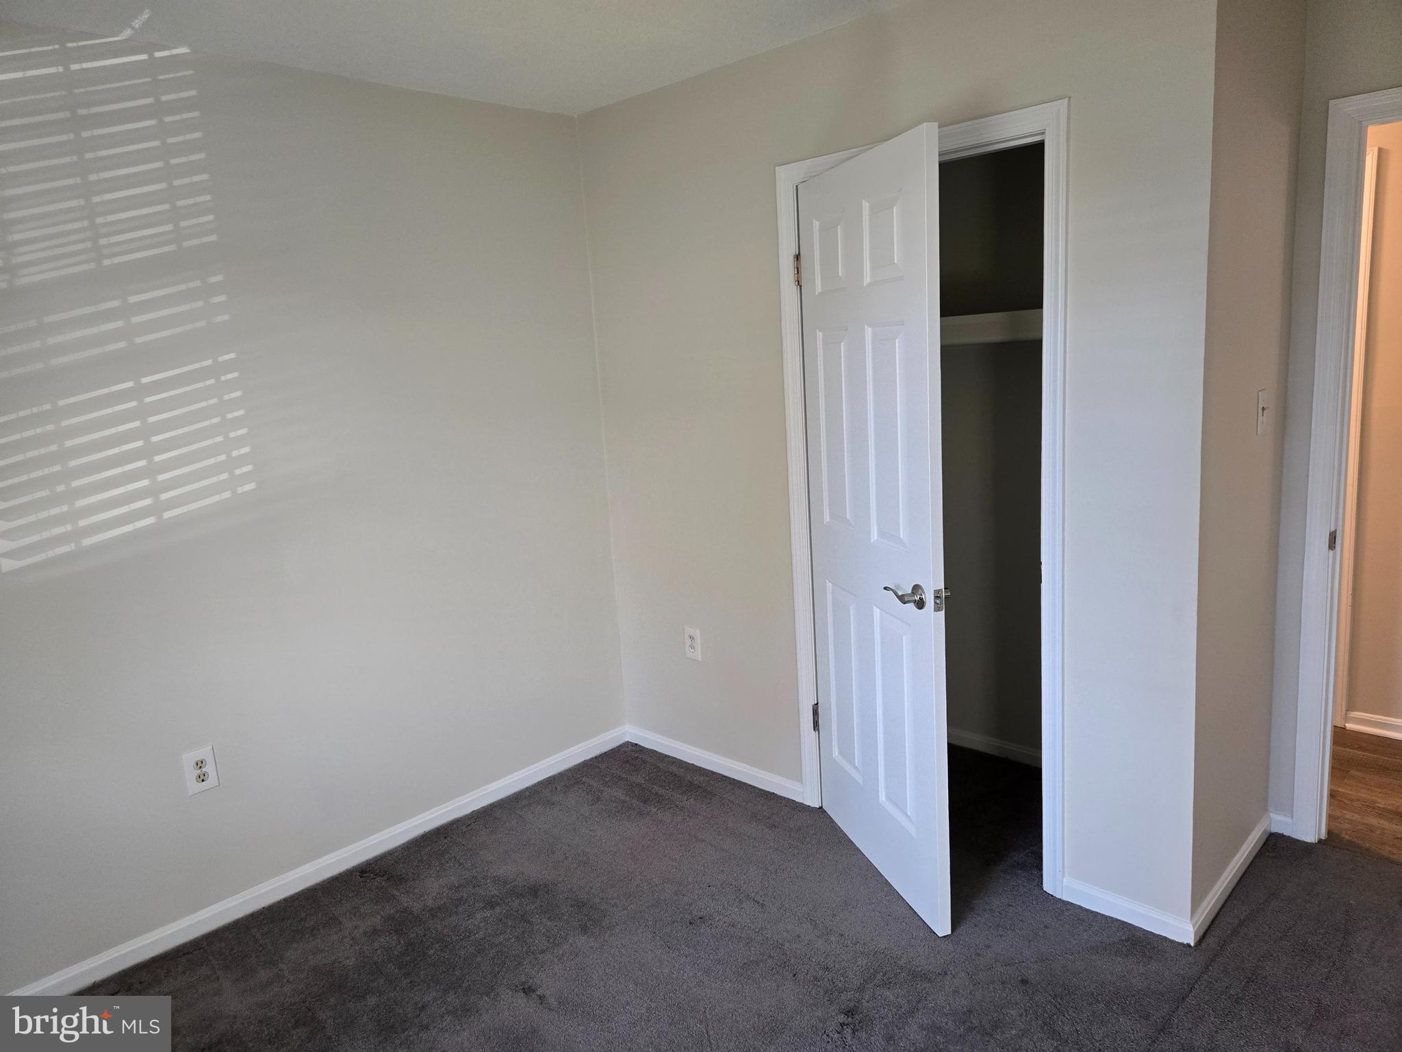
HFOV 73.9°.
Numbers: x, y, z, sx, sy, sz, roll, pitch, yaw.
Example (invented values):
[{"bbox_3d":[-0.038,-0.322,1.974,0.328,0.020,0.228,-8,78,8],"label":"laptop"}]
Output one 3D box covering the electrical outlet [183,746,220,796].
[{"bbox_3d":[-1.430,0.698,2.664,0.008,0.124,0.080,6,14,44],"label":"electrical outlet"}]

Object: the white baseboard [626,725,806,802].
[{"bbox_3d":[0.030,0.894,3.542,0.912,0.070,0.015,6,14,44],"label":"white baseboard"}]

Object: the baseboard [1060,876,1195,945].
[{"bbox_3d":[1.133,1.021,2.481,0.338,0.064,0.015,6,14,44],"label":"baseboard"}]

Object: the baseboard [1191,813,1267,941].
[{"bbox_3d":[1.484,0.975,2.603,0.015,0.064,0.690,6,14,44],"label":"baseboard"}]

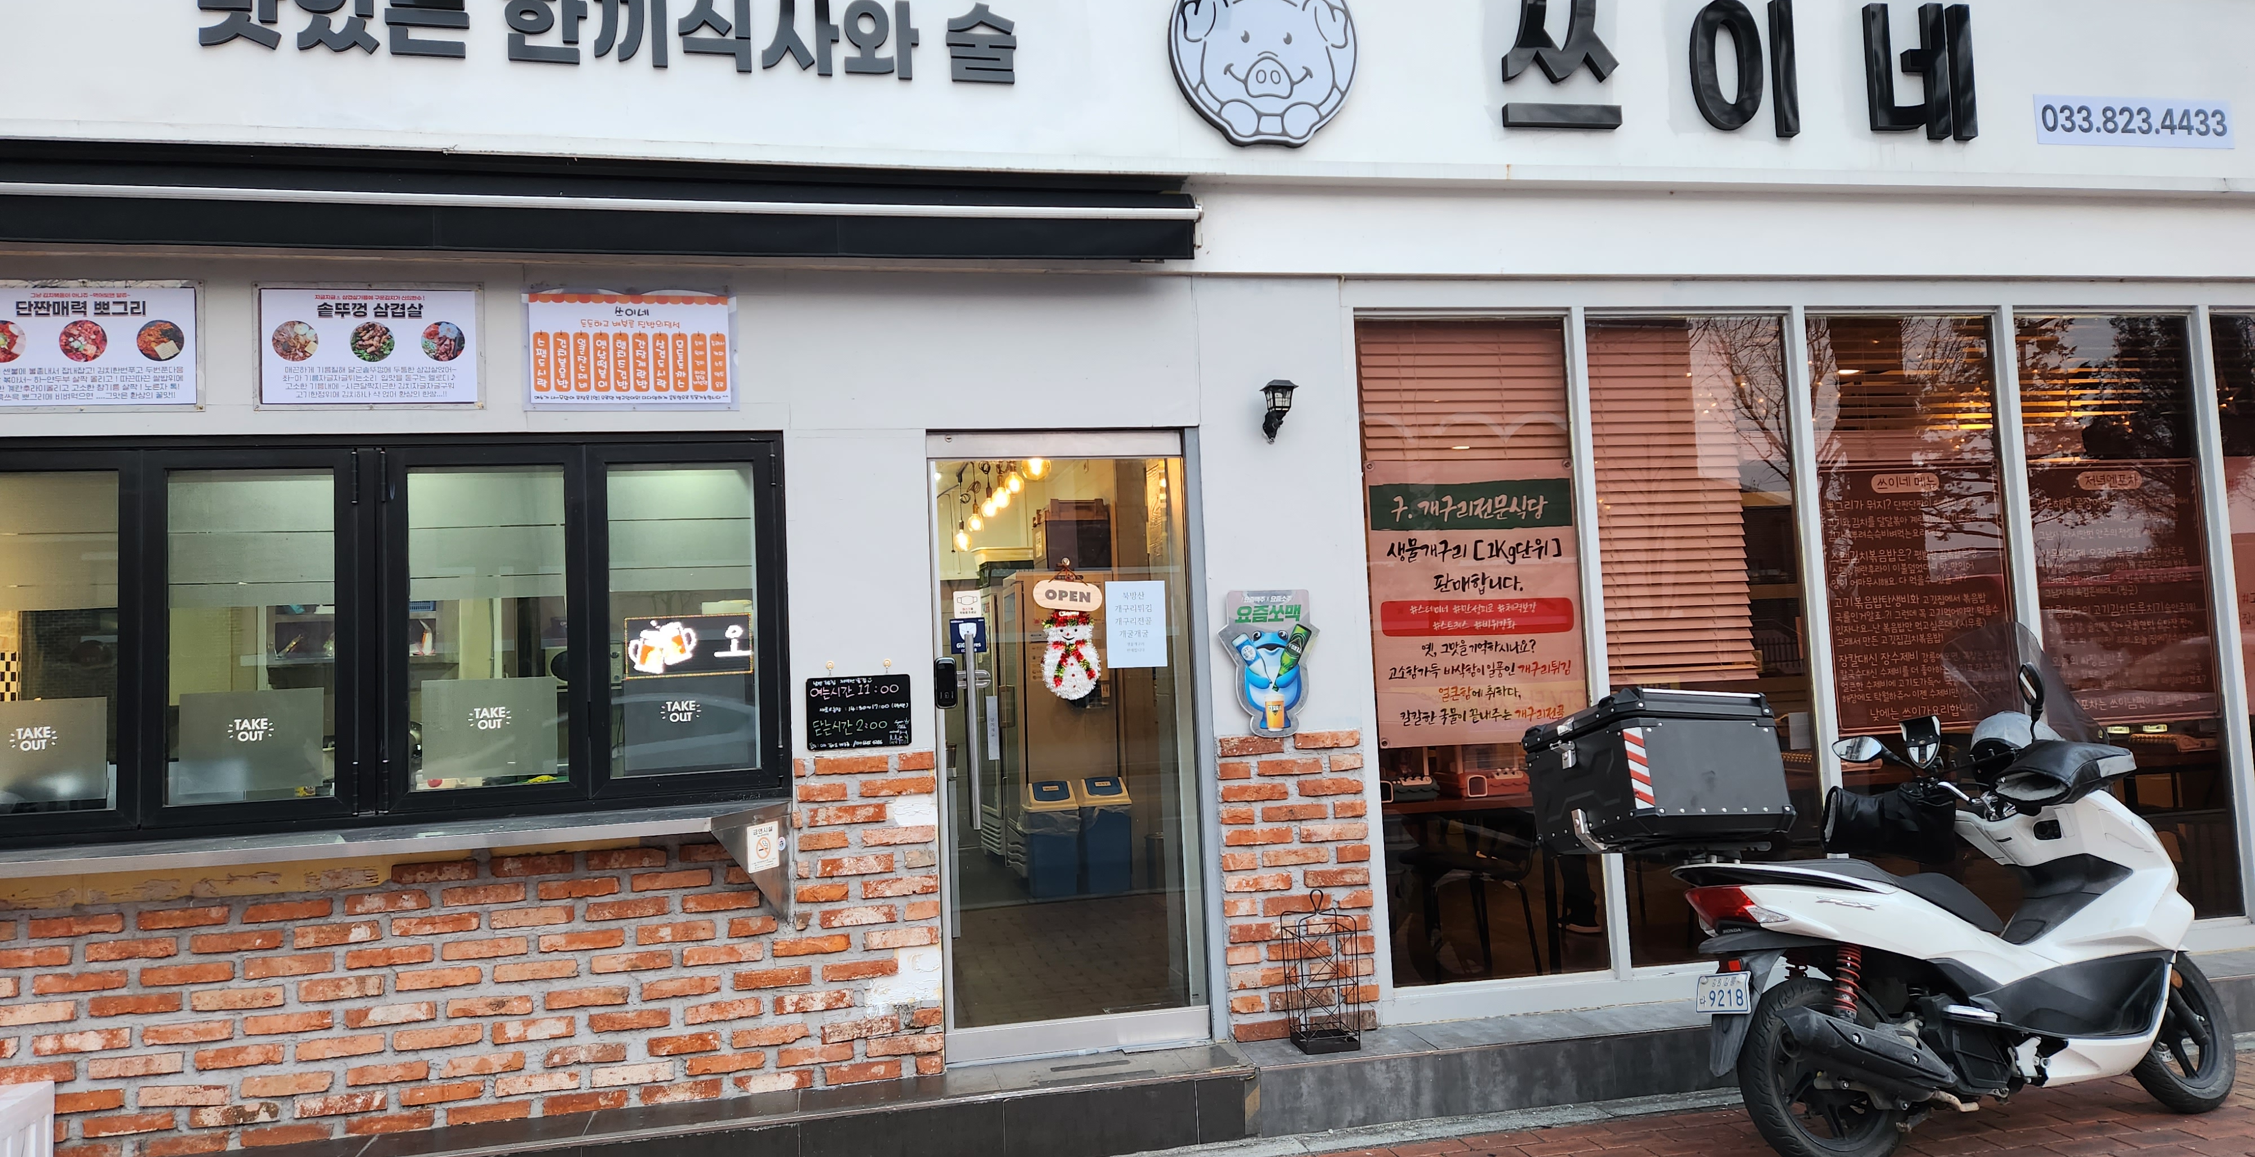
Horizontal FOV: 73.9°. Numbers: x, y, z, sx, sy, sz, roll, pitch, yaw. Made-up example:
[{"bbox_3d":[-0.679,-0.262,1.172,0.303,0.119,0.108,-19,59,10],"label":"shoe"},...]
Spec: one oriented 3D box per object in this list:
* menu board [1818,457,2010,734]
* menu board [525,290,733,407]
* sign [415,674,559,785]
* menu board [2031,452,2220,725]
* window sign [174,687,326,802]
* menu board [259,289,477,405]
[{"bbox_3d":[3.040,0.063,5.748,0.790,1.032,0.020,-2,-4,-11],"label":"menu board"},{"bbox_3d":[-1.591,-0.731,4.785,0.635,0.360,0.020,-2,-4,-12],"label":"menu board"},{"bbox_3d":[-1.968,0.469,4.633,0.405,0.315,0.020,-2,-4,-12],"label":"sign"},{"bbox_3d":[3.939,0.044,5.925,0.790,1.036,0.020,-2,-4,-11],"label":"menu board"},{"bbox_3d":[-2.630,0.493,4.509,0.392,0.301,0.010,-2,-4,-12],"label":"window sign"},{"bbox_3d":[-2.338,-0.711,4.622,0.630,0.360,0.020,-2,-4,-12],"label":"menu board"}]

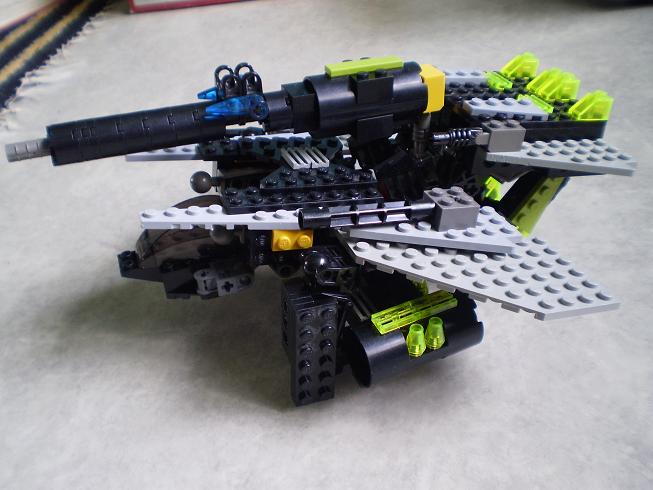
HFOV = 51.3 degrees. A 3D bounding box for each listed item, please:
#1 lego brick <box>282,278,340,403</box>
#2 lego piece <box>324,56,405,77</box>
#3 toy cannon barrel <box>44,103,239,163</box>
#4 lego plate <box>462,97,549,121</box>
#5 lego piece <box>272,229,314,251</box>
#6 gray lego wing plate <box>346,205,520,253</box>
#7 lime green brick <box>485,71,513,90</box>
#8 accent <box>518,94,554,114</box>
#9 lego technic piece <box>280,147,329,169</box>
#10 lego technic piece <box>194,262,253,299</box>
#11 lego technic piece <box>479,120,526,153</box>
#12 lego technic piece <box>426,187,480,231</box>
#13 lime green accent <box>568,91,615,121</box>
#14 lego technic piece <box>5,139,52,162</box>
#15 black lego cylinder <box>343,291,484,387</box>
[{"bbox_3d":[-0.006,0.040,0.271,0.016,0.048,0.018,-9,33,-16],"label":"lego brick"},{"bbox_3d":[0.016,-0.076,0.288,0.032,0.003,0.008,-12,34,-15],"label":"lego piece"},{"bbox_3d":[-0.074,-0.045,0.271,0.068,0.016,0.016,-12,34,-15],"label":"toy cannon barrel"},{"bbox_3d":[0.076,-0.057,0.287,0.032,0.005,0.016,-5,33,-18],"label":"lego plate"},{"bbox_3d":[-0.013,-0.002,0.258,0.016,0.008,0.005,-6,31,-19],"label":"lego piece"},{"bbox_3d":[0.041,-0.004,0.252,0.064,0.005,0.032,-5,31,-18],"label":"gray lego wing plate"},{"bbox_3d":[0.082,-0.079,0.327,0.008,0.003,0.016,-5,32,-19],"label":"lime green brick"},{"bbox_3d":[0.092,-0.062,0.301,0.008,0.003,0.016,-5,32,-19],"label":"accent"},{"bbox_3d":[-0.009,-0.039,0.302,0.016,0.003,0.016,-6,31,-19],"label":"lego technic piece"},{"bbox_3d":[-0.042,0.014,0.275,0.024,0.009,0.008,-16,34,-22],"label":"lego technic piece"},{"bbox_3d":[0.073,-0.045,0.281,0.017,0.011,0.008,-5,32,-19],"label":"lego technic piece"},{"bbox_3d":[0.049,-0.014,0.268,0.016,0.011,0.016,-5,30,-19],"label":"lego technic piece"},{"bbox_3d":[0.116,-0.061,0.296,0.016,0.011,0.008,-5,32,-19],"label":"lime green accent"},{"bbox_3d":[-0.113,-0.036,0.258,0.016,0.007,0.007,-12,33,-13],"label":"lego technic piece"},{"bbox_3d":[0.033,0.035,0.263,0.048,0.026,0.025,-18,41,-17],"label":"black lego cylinder"}]

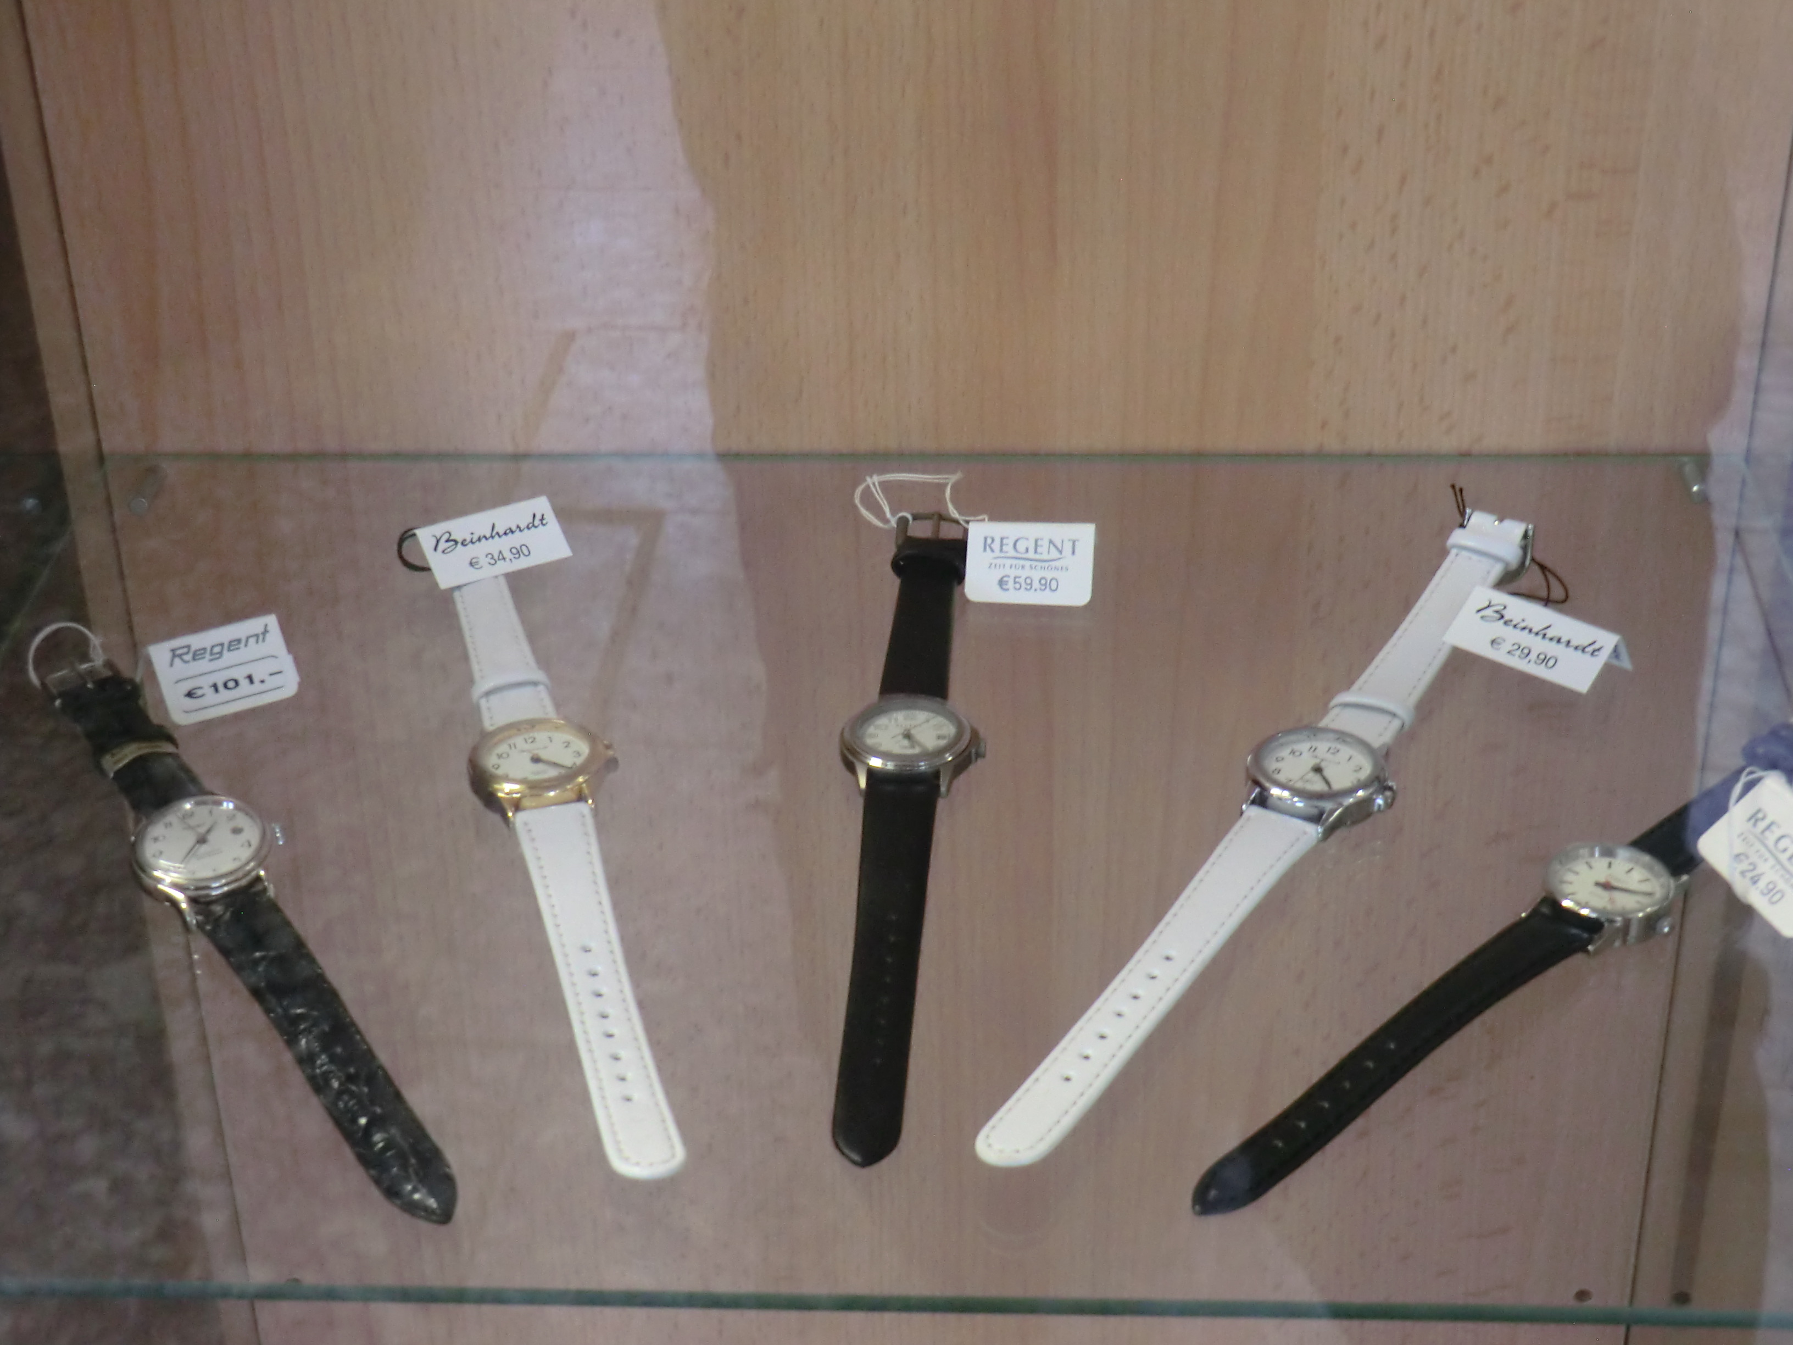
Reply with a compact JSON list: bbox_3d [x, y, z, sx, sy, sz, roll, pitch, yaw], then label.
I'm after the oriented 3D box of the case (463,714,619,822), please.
[{"bbox_3d":[-0.066,0.018,0.536,0.029,0.009,0.029,-9,31,-13],"label":"case"}]

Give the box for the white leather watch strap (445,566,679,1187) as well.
[{"bbox_3d":[-0.070,0.023,0.561,0.016,0.009,0.233,-9,31,-12],"label":"white leather watch strap"}]

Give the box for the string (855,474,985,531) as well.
[{"bbox_3d":[0.005,-0.038,0.629,0.028,0.008,0.019,-1,30,0],"label":"string"}]

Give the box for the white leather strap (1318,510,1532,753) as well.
[{"bbox_3d":[0.107,-0.007,0.568,0.017,0.014,0.091,13,33,24],"label":"white leather strap"}]

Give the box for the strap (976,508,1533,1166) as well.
[{"bbox_3d":[0.072,0.021,0.519,0.020,0.014,0.222,15,34,26],"label":"strap"}]

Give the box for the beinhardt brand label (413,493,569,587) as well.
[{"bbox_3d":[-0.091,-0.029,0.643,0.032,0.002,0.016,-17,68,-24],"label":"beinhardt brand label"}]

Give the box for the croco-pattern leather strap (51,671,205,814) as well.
[{"bbox_3d":[-0.156,0.014,0.580,0.017,0.010,0.064,-17,34,-25],"label":"croco-pattern leather strap"}]

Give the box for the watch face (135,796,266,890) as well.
[{"bbox_3d":[-0.132,0.033,0.543,0.024,0.002,0.024,-16,33,-24],"label":"watch face"}]

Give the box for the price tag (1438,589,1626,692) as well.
[{"bbox_3d":[0.134,-0.004,0.598,0.034,0.013,0.015,23,70,36],"label":"price tag"}]

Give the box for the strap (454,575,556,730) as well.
[{"bbox_3d":[-0.081,-0.008,0.581,0.015,0.010,0.079,-8,30,-11],"label":"strap"}]

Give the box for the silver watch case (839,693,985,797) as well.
[{"bbox_3d":[0.003,0.015,0.573,0.029,0.008,0.033,1,30,4],"label":"silver watch case"}]

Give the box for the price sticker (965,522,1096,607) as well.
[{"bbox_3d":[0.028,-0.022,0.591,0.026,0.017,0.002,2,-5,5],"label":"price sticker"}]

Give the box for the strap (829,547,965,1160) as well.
[{"bbox_3d":[0.002,0.022,0.559,0.016,0.009,0.220,1,30,4],"label":"strap"}]

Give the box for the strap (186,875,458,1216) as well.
[{"bbox_3d":[-0.093,0.060,0.464,0.015,0.010,0.094,-17,33,-25],"label":"strap"}]

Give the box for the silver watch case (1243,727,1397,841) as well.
[{"bbox_3d":[0.083,0.021,0.558,0.029,0.008,0.033,17,35,29],"label":"silver watch case"}]

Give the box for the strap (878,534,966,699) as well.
[{"bbox_3d":[0.006,-0.010,0.582,0.015,0.008,0.069,0,30,3],"label":"strap"}]

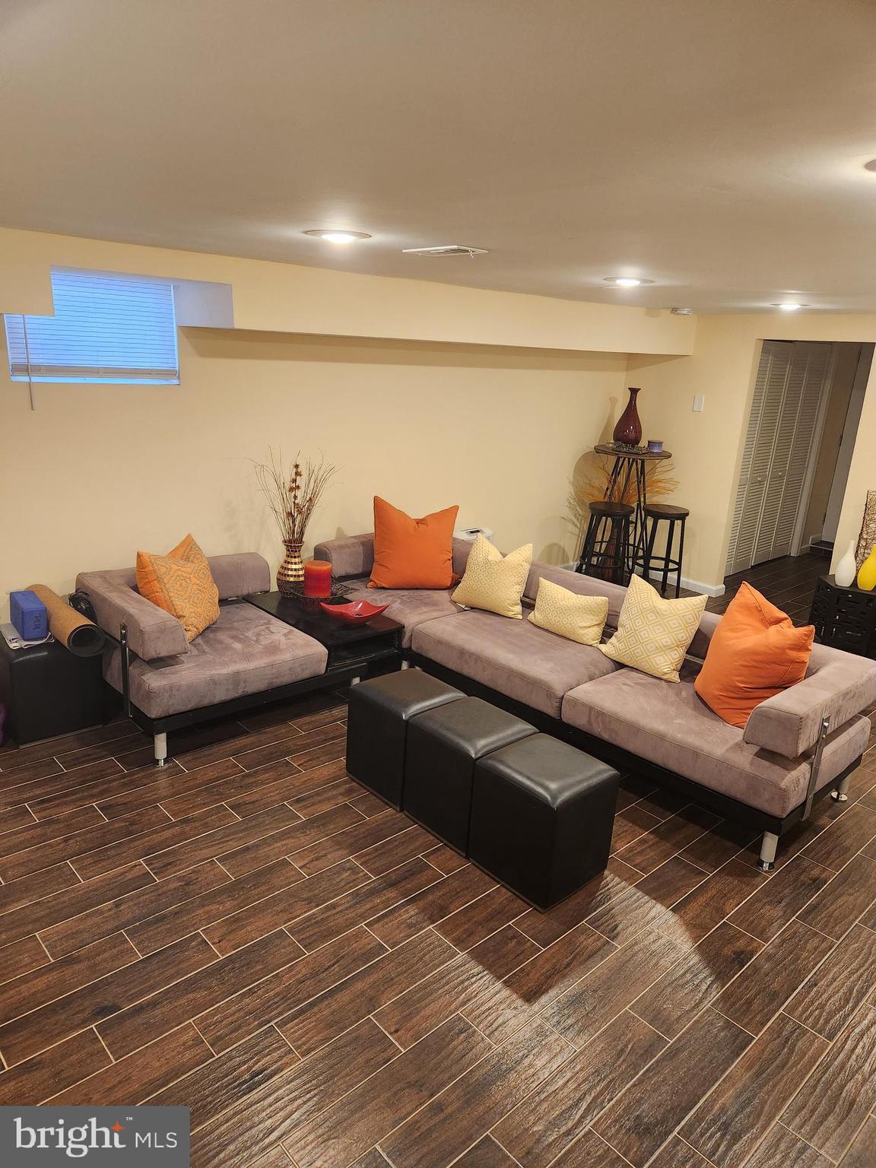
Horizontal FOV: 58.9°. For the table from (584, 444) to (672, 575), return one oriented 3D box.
[{"bbox_3d":[1.527,-0.537,6.375,0.595,1.124,0.595,-12,23,-41],"label":"table"}]

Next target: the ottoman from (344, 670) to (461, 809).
[{"bbox_3d":[-0.124,0.654,3.370,0.371,0.421,0.375,-12,23,-41],"label":"ottoman"}]

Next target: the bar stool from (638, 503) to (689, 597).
[{"bbox_3d":[1.694,-0.194,5.923,0.399,0.754,0.399,-12,23,-41],"label":"bar stool"}]

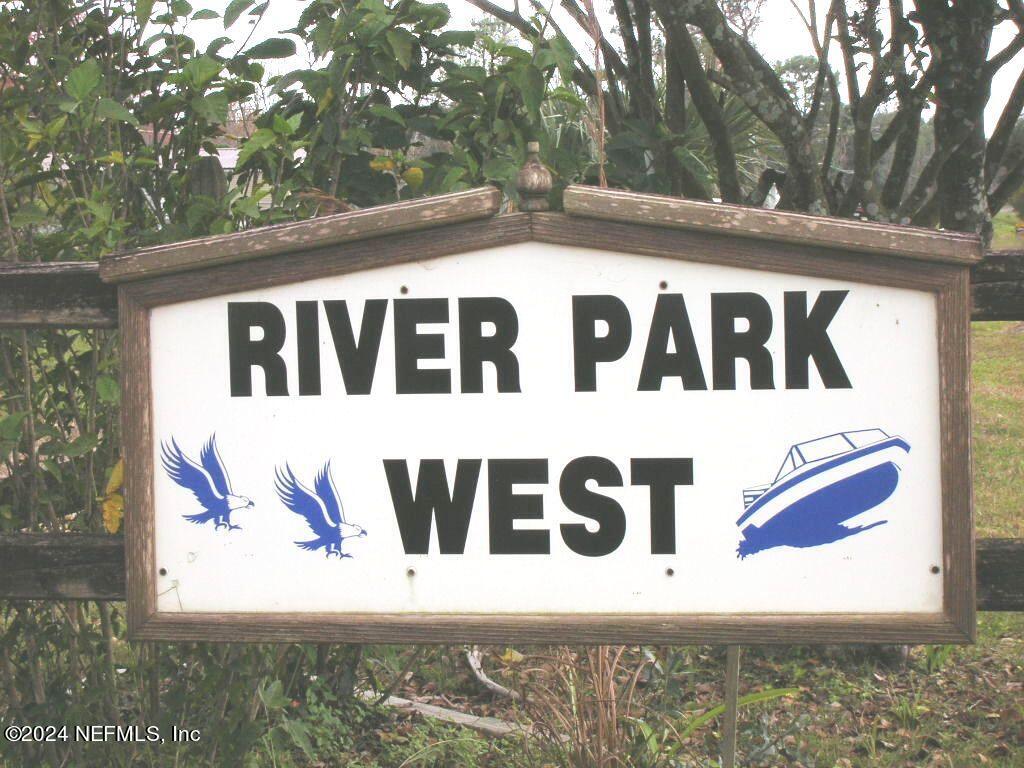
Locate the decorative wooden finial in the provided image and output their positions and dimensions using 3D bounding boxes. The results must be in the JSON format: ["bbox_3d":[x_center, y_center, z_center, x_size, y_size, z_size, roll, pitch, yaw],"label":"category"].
[{"bbox_3d":[0.033,-0.303,4.400,0.052,0.102,0.052,-1,4,0],"label":"decorative wooden finial"}]

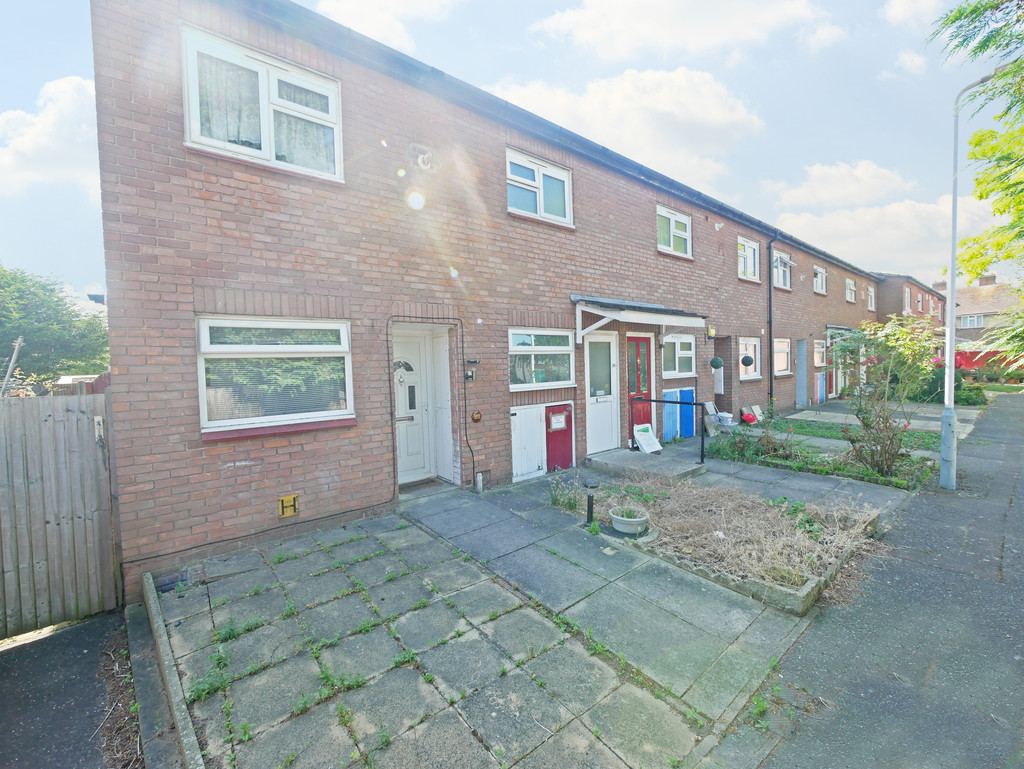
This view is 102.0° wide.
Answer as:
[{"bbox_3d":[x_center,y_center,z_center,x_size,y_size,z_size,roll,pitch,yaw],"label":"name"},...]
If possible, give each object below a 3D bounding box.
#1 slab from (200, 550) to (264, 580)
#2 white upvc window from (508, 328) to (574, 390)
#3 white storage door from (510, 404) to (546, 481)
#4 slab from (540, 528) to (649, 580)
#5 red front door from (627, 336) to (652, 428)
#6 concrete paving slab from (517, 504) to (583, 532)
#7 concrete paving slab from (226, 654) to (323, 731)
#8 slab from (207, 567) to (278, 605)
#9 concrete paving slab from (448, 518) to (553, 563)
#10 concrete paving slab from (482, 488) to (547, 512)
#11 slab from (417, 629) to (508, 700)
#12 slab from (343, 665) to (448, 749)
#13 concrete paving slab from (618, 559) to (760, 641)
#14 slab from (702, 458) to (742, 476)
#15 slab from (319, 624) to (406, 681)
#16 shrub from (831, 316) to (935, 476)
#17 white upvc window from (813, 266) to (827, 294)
[{"bbox_3d":[-2.456,1.620,3.679,0.440,0.045,0.430,-4,5,-38],"label":"slab"},{"bbox_3d":[0.472,-0.385,6.318,1.350,0.910,0.090,-4,3,-38],"label":"white upvc window"},{"bbox_3d":[0.225,0.844,6.135,0.640,1.080,0.050,-4,3,-38],"label":"white storage door"},{"bbox_3d":[0.748,1.540,3.783,0.610,0.050,0.880,-4,5,-38],"label":"slab"},{"bbox_3d":[2.397,0.087,7.750,0.760,1.950,0.060,-3,3,-38],"label":"red front door"},{"bbox_3d":[0.424,1.498,4.573,0.460,0.050,0.600,-3,4,-38],"label":"concrete paving slab"},{"bbox_3d":[-1.251,1.677,2.236,0.445,0.050,0.440,-3,5,-39],"label":"concrete paving slab"},{"bbox_3d":[-2.109,1.597,3.261,0.445,0.050,0.450,-3,5,-39],"label":"slab"},{"bbox_3d":[-0.090,1.545,4.152,0.900,0.050,0.600,-3,5,-40],"label":"concrete paving slab"},{"bbox_3d":[0.029,1.451,5.115,0.466,0.050,0.752,-4,5,-38],"label":"concrete paving slab"},{"bbox_3d":[-0.270,1.665,2.450,0.445,0.050,0.450,-3,5,-39],"label":"slab"},{"bbox_3d":[-0.617,1.687,2.174,0.440,0.050,0.430,-3,5,-39],"label":"slab"},{"bbox_3d":[1.327,1.619,3.156,0.600,0.050,0.910,-4,5,-38],"label":"concrete paving slab"},{"bbox_3d":[3.501,1.377,6.833,0.910,0.050,0.600,-3,5,-40],"label":"slab"},{"bbox_3d":[-0.907,1.653,2.512,0.445,0.050,0.445,-3,5,-39],"label":"slab"},{"bbox_3d":[5.524,0.217,6.171,1.250,2.270,1.200,0,3,42],"label":"shrub"},{"bbox_3d":[10.389,-3.509,13.957,1.310,0.900,0.100,-3,3,-38],"label":"white upvc window"}]

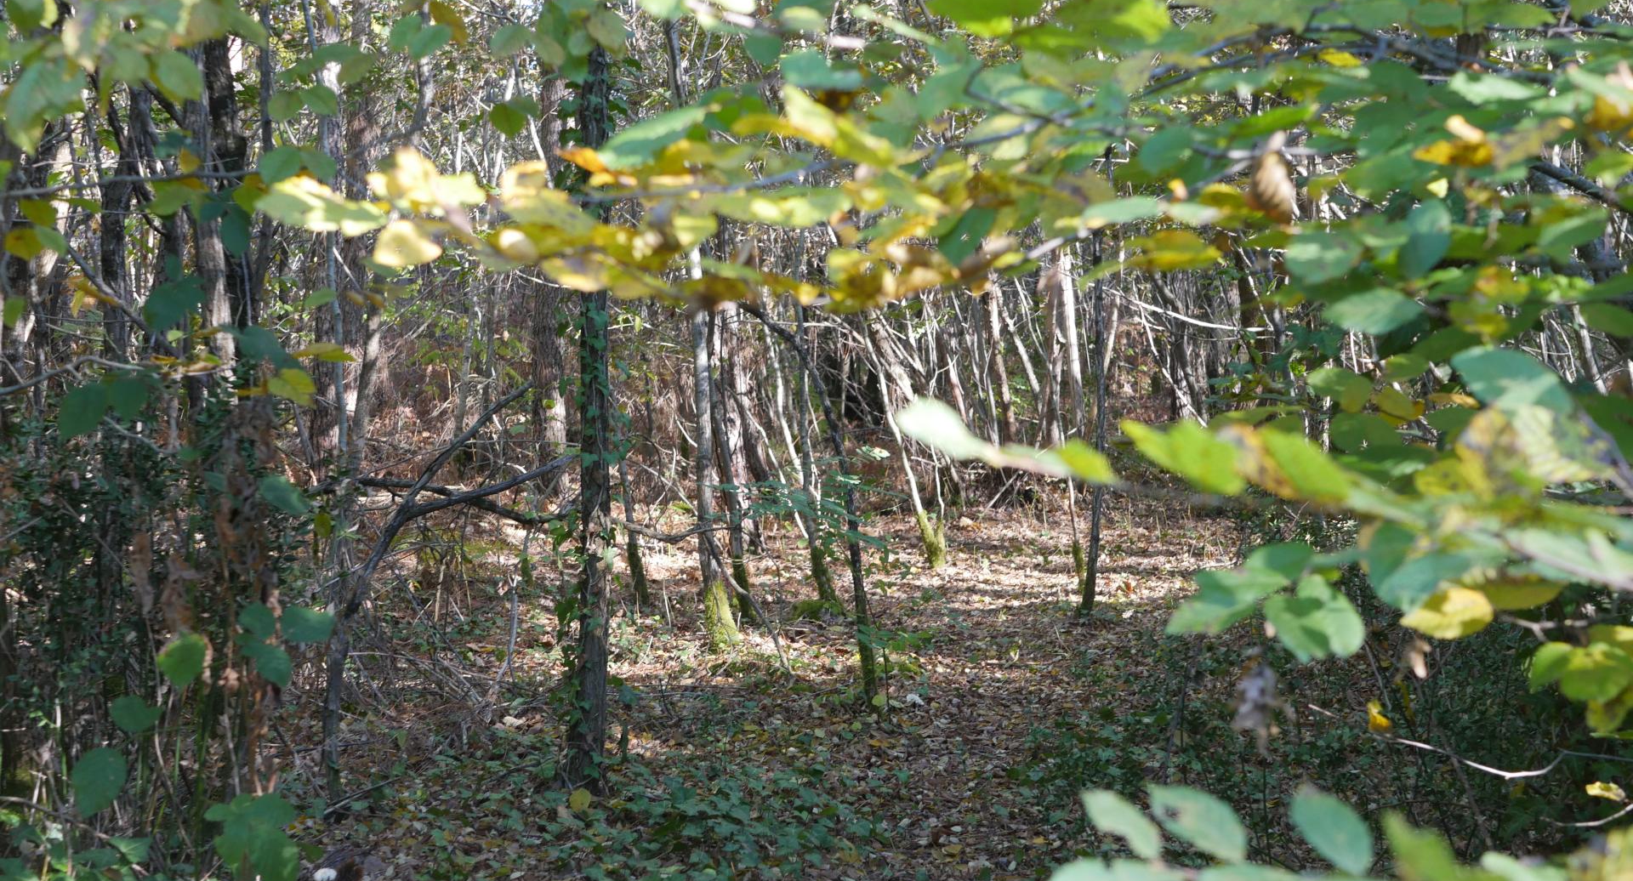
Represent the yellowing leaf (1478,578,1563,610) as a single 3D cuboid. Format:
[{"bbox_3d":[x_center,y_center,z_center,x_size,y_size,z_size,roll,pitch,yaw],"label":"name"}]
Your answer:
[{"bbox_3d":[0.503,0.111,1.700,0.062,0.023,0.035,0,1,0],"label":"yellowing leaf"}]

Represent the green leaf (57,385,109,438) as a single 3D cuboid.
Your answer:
[{"bbox_3d":[-0.807,-0.032,2.600,0.055,0.060,0.030,0,1,0],"label":"green leaf"}]

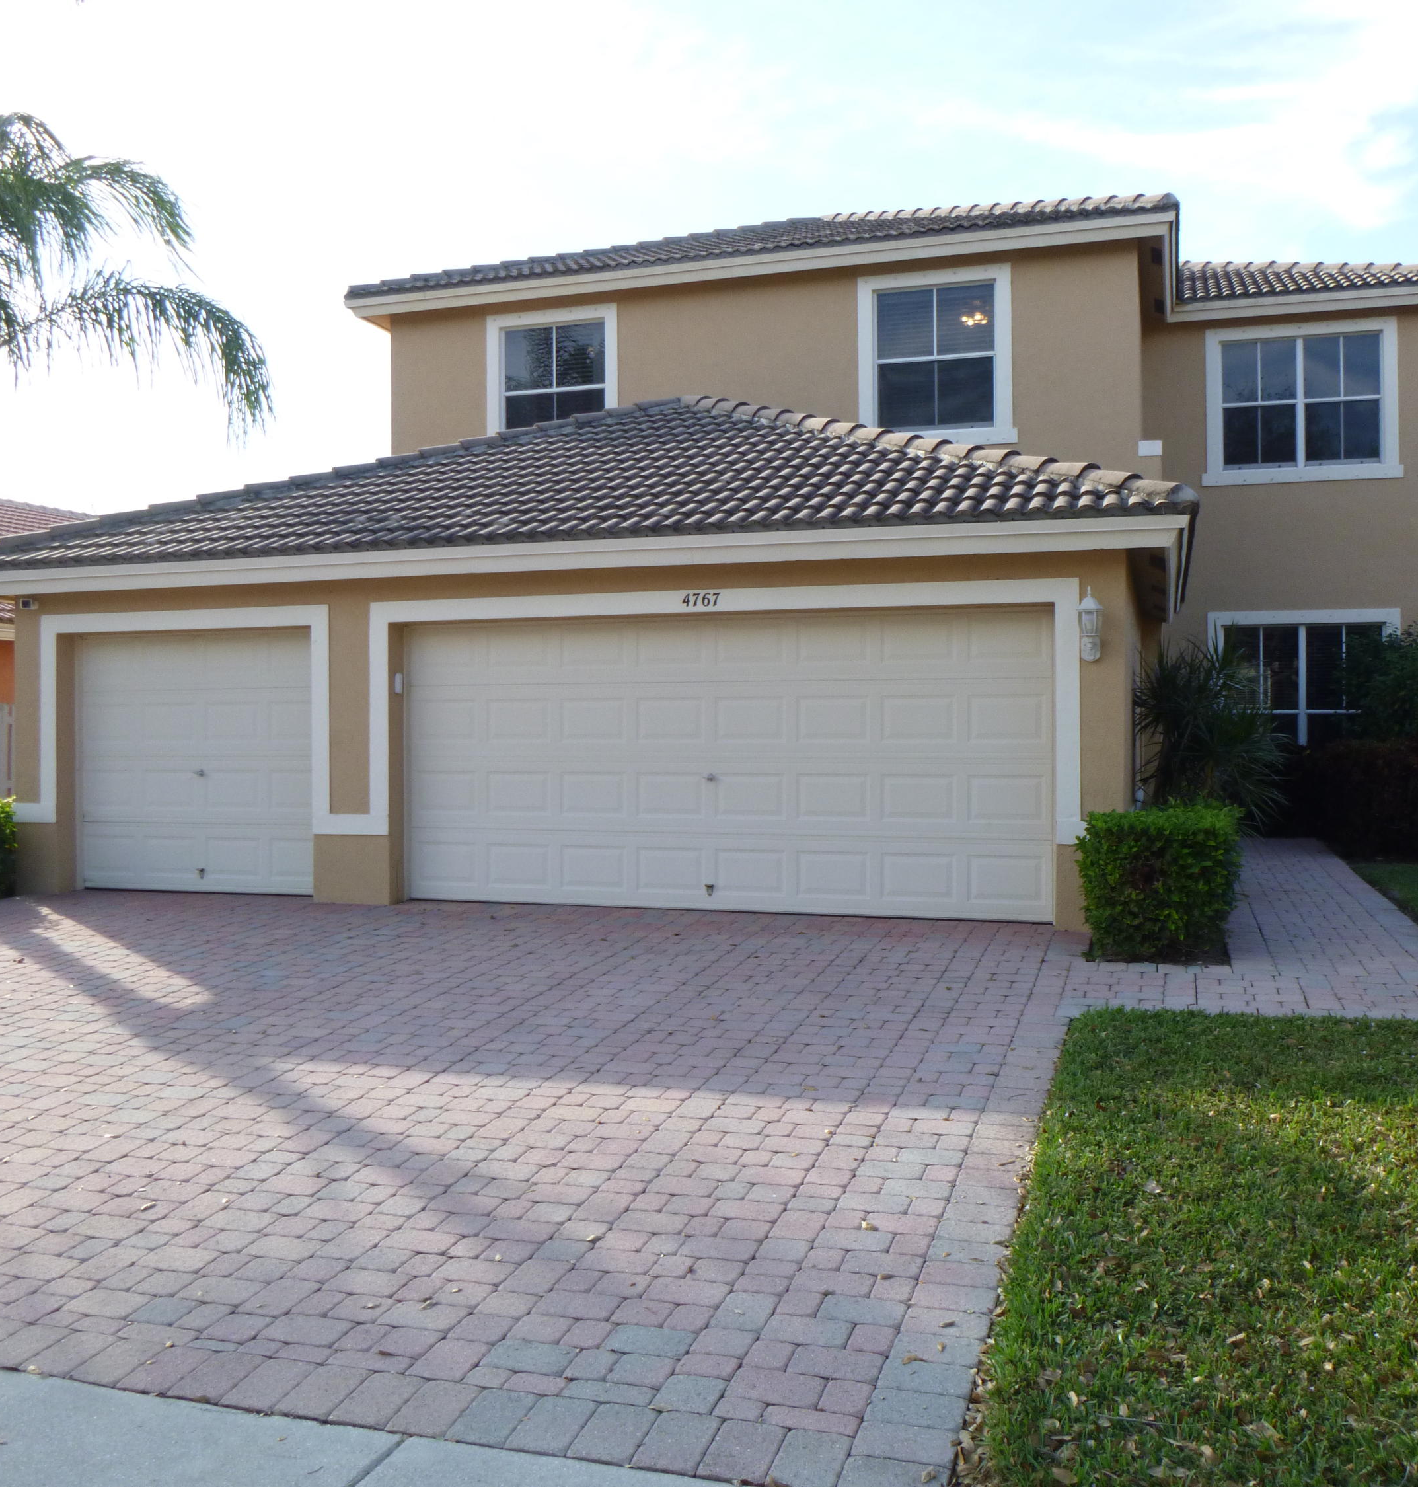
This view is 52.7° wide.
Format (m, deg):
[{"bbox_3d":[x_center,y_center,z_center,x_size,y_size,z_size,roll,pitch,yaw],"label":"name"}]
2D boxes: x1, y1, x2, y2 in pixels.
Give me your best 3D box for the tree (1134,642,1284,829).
[{"bbox_3d":[3.750,0.220,10.750,1.150,1.900,1.150,0,0,17],"label":"tree"}]

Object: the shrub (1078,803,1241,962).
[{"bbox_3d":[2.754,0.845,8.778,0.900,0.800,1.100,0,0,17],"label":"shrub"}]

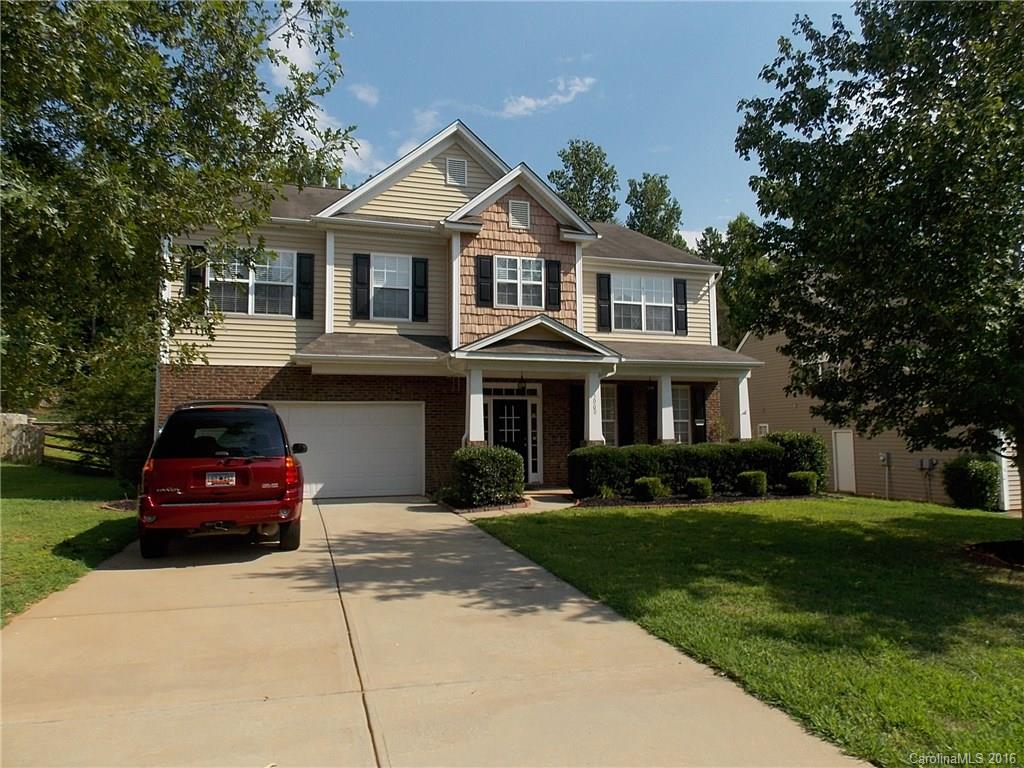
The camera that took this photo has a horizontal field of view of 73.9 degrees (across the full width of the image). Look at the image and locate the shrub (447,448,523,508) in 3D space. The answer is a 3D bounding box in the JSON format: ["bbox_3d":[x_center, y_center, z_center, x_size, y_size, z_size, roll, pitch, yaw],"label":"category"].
[{"bbox_3d":[-0.530,1.855,14.096,1.480,1.200,1.380,1,-4,-19],"label":"shrub"}]

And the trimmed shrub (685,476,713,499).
[{"bbox_3d":[4.095,2.217,14.960,0.580,0.490,0.560,1,-4,-19],"label":"trimmed shrub"}]

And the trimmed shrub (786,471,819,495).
[{"bbox_3d":[6.691,2.221,15.692,0.680,0.540,0.640,1,-4,-19],"label":"trimmed shrub"}]

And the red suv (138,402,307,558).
[{"bbox_3d":[-4.286,1.368,10.596,1.920,1.920,5.100,1,-4,-19],"label":"red suv"}]

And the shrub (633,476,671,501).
[{"bbox_3d":[3.011,2.193,14.711,0.720,0.520,0.650,1,-4,-19],"label":"shrub"}]

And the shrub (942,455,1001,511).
[{"bbox_3d":[12.309,2.540,18.281,1.360,1.450,1.340,1,-4,-19],"label":"shrub"}]

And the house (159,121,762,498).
[{"bbox_3d":[-2.305,-1.502,20.992,14.143,8.810,13.200,1,-4,-19],"label":"house"}]

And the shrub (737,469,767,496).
[{"bbox_3d":[5.420,2.192,15.422,0.640,0.580,0.600,1,-4,-19],"label":"shrub"}]

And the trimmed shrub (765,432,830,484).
[{"bbox_3d":[7.123,1.862,17.032,1.400,1.450,1.400,1,-4,-19],"label":"trimmed shrub"}]

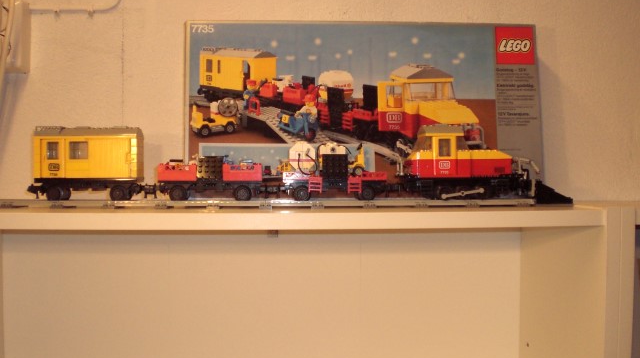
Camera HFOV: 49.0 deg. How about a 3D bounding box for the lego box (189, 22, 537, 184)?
[{"bbox_3d":[0.063,-0.089,0.994,0.498,0.259,0.062,0,-7,-3],"label":"lego box"}]

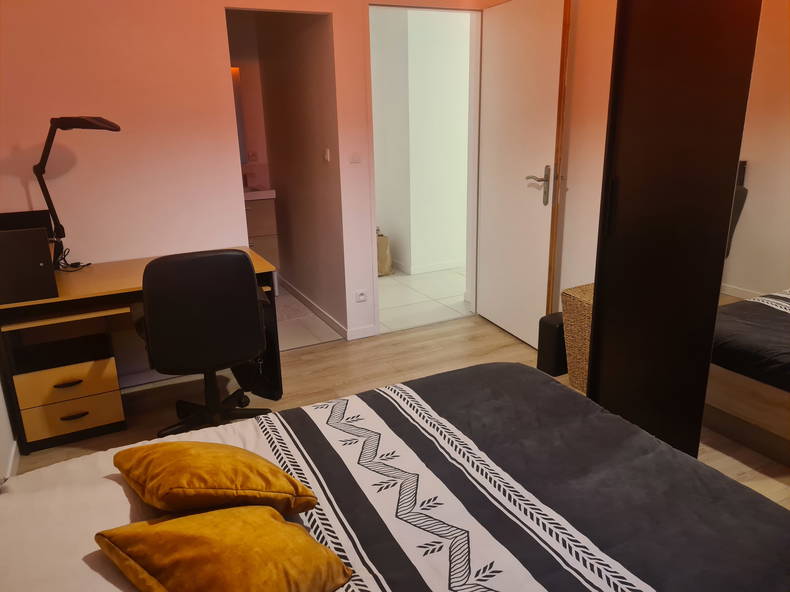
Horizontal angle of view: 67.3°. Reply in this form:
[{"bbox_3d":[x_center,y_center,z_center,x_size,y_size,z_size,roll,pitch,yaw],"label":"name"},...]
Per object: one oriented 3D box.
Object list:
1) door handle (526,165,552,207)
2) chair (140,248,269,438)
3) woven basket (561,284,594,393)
[{"bbox_3d":[0.826,-0.637,3.416,0.058,0.232,0.142,-8,18,-20],"label":"door handle"},{"bbox_3d":[-0.831,0.216,2.659,0.580,0.916,0.580,-7,18,-18],"label":"chair"},{"bbox_3d":[1.129,0.241,3.111,0.370,0.515,0.370,-9,18,-23],"label":"woven basket"}]

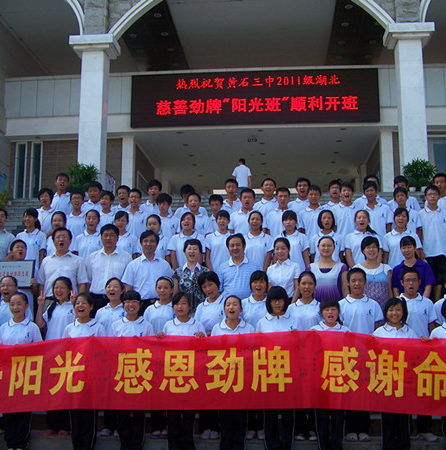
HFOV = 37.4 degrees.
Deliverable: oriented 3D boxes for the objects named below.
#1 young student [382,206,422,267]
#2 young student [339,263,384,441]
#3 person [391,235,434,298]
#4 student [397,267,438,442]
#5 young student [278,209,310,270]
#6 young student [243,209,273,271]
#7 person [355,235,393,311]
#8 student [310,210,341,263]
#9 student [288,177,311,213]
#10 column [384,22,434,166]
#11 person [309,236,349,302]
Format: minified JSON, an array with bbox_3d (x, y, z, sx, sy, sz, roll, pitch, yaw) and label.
[{"bbox_3d":[2.185,0.572,7.940,0.450,1.591,0.280,-1,-9,7],"label":"young student"},{"bbox_3d":[1.332,1.255,6.398,0.470,1.670,0.320,-1,-7,8],"label":"young student"},{"bbox_3d":[2.114,0.923,7.350,0.460,1.601,0.280,-1,-8,10],"label":"person"},{"bbox_3d":[1.801,1.200,6.174,0.500,1.623,0.300,-1,-6,10],"label":"student"},{"bbox_3d":[0.794,0.631,7.774,0.440,1.608,0.270,-1,-6,6],"label":"young student"},{"bbox_3d":[0.431,0.596,8.473,0.440,1.558,0.270,0,-8,4],"label":"young student"},{"bbox_3d":[1.690,0.924,7.323,0.460,1.600,0.300,-1,-7,9],"label":"person"},{"bbox_3d":[1.241,0.621,7.733,0.440,1.614,0.270,-1,-6,7],"label":"student"},{"bbox_3d":[1.106,0.158,9.401,0.470,1.688,0.280,-1,-8,6],"label":"student"},{"bbox_3d":[5.819,-3.452,20.251,1.347,5.373,1.200,-1,-6,5],"label":"column"},{"bbox_3d":[1.193,0.930,7.353,0.480,1.600,0.300,-1,-7,7],"label":"person"}]

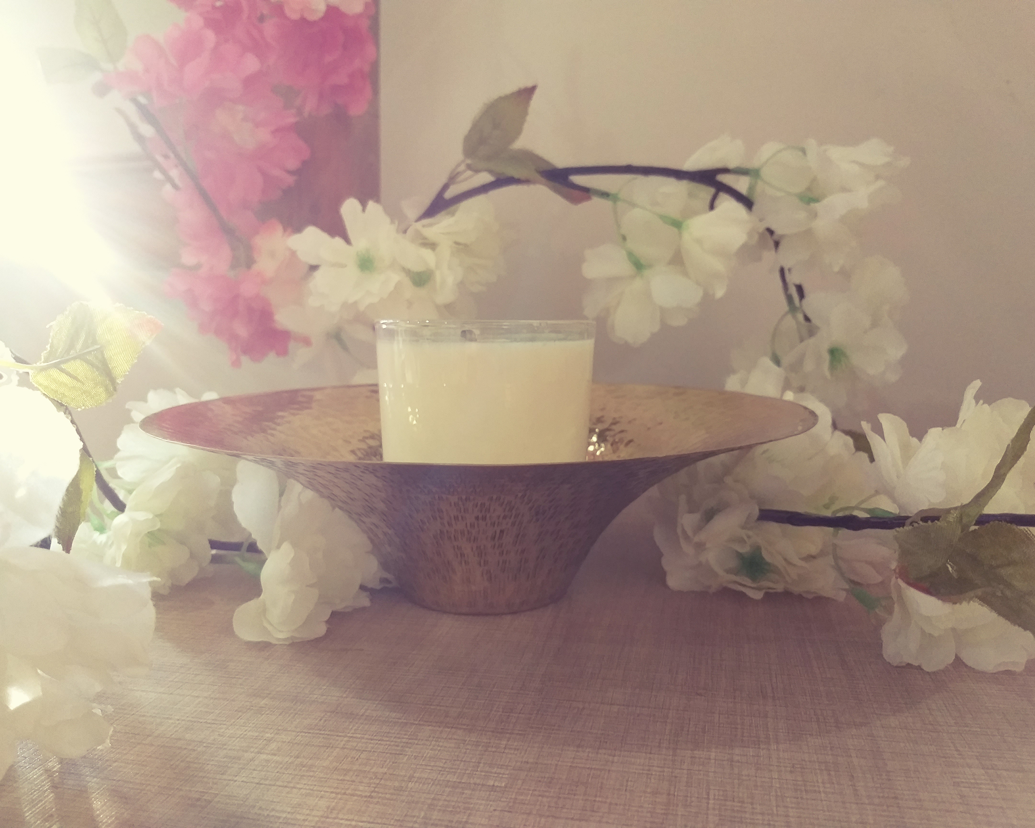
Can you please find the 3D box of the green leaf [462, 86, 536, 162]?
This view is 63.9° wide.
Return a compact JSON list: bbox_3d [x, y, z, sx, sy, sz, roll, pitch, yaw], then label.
[{"bbox_3d":[-0.009,-0.135,0.385,0.029,0.046,0.012,37,0,0],"label":"green leaf"}]

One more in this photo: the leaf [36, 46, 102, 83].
[{"bbox_3d":[-0.249,-0.194,0.460,0.035,0.020,0.015,-1,7,-11],"label":"leaf"}]

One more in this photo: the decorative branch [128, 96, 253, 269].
[{"bbox_3d":[-0.190,-0.134,0.480,0.018,0.120,0.018,-34,0,0],"label":"decorative branch"}]

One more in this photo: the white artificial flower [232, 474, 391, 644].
[{"bbox_3d":[-0.070,0.049,0.282,0.052,0.057,0.052,3,7,26],"label":"white artificial flower"}]

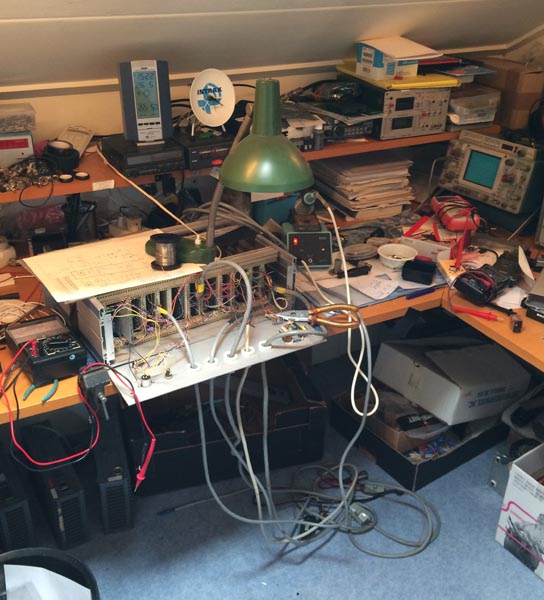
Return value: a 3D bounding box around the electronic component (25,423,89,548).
[{"bbox_3d":[-0.621,0.527,1.972,0.078,0.187,0.350,-13,31,-24],"label":"electronic component"}]

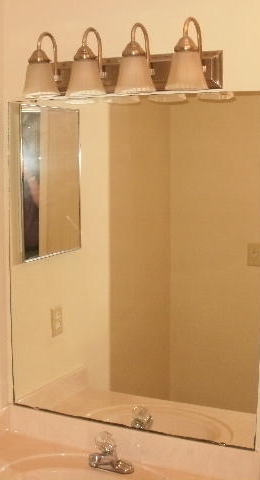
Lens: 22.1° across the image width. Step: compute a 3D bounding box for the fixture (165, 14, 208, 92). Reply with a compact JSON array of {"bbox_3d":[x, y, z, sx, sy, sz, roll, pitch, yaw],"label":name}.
[{"bbox_3d":[0.169,-0.524,1.855,0.120,0.209,0.158,4,8,27],"label":"fixture"}]

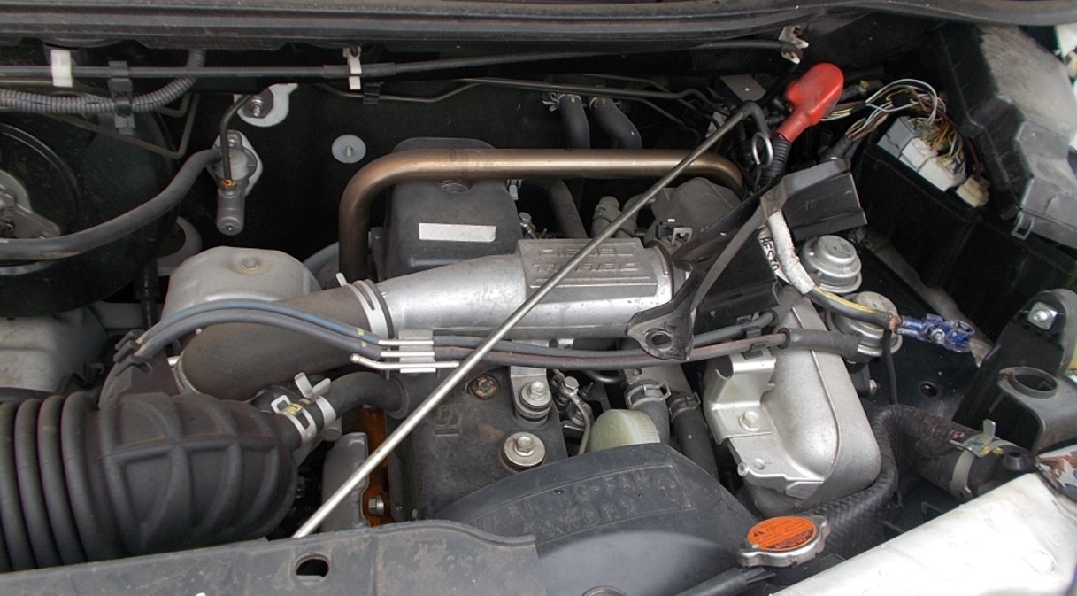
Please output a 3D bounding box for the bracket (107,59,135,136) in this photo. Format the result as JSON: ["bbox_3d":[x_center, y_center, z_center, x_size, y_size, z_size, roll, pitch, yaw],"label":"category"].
[{"bbox_3d":[-0.413,-0.198,0.800,0.026,0.074,0.023,-3,38,-13],"label":"bracket"}]

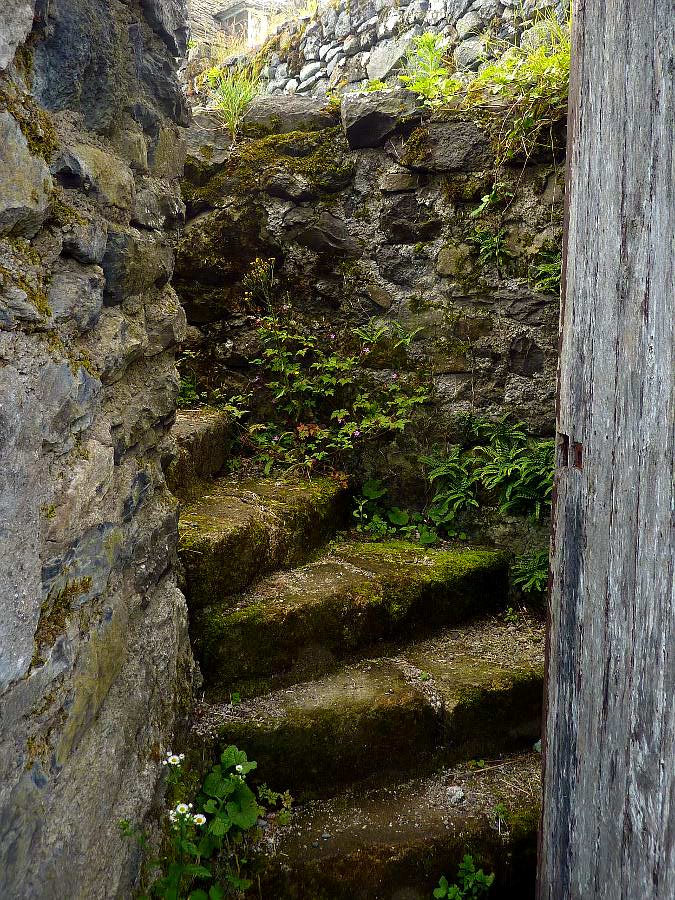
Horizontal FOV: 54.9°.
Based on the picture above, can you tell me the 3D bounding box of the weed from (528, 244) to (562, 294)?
[{"bbox_3d":[0.853,-0.726,2.620,0.143,0.187,0.120,0,6,0],"label":"weed"}]

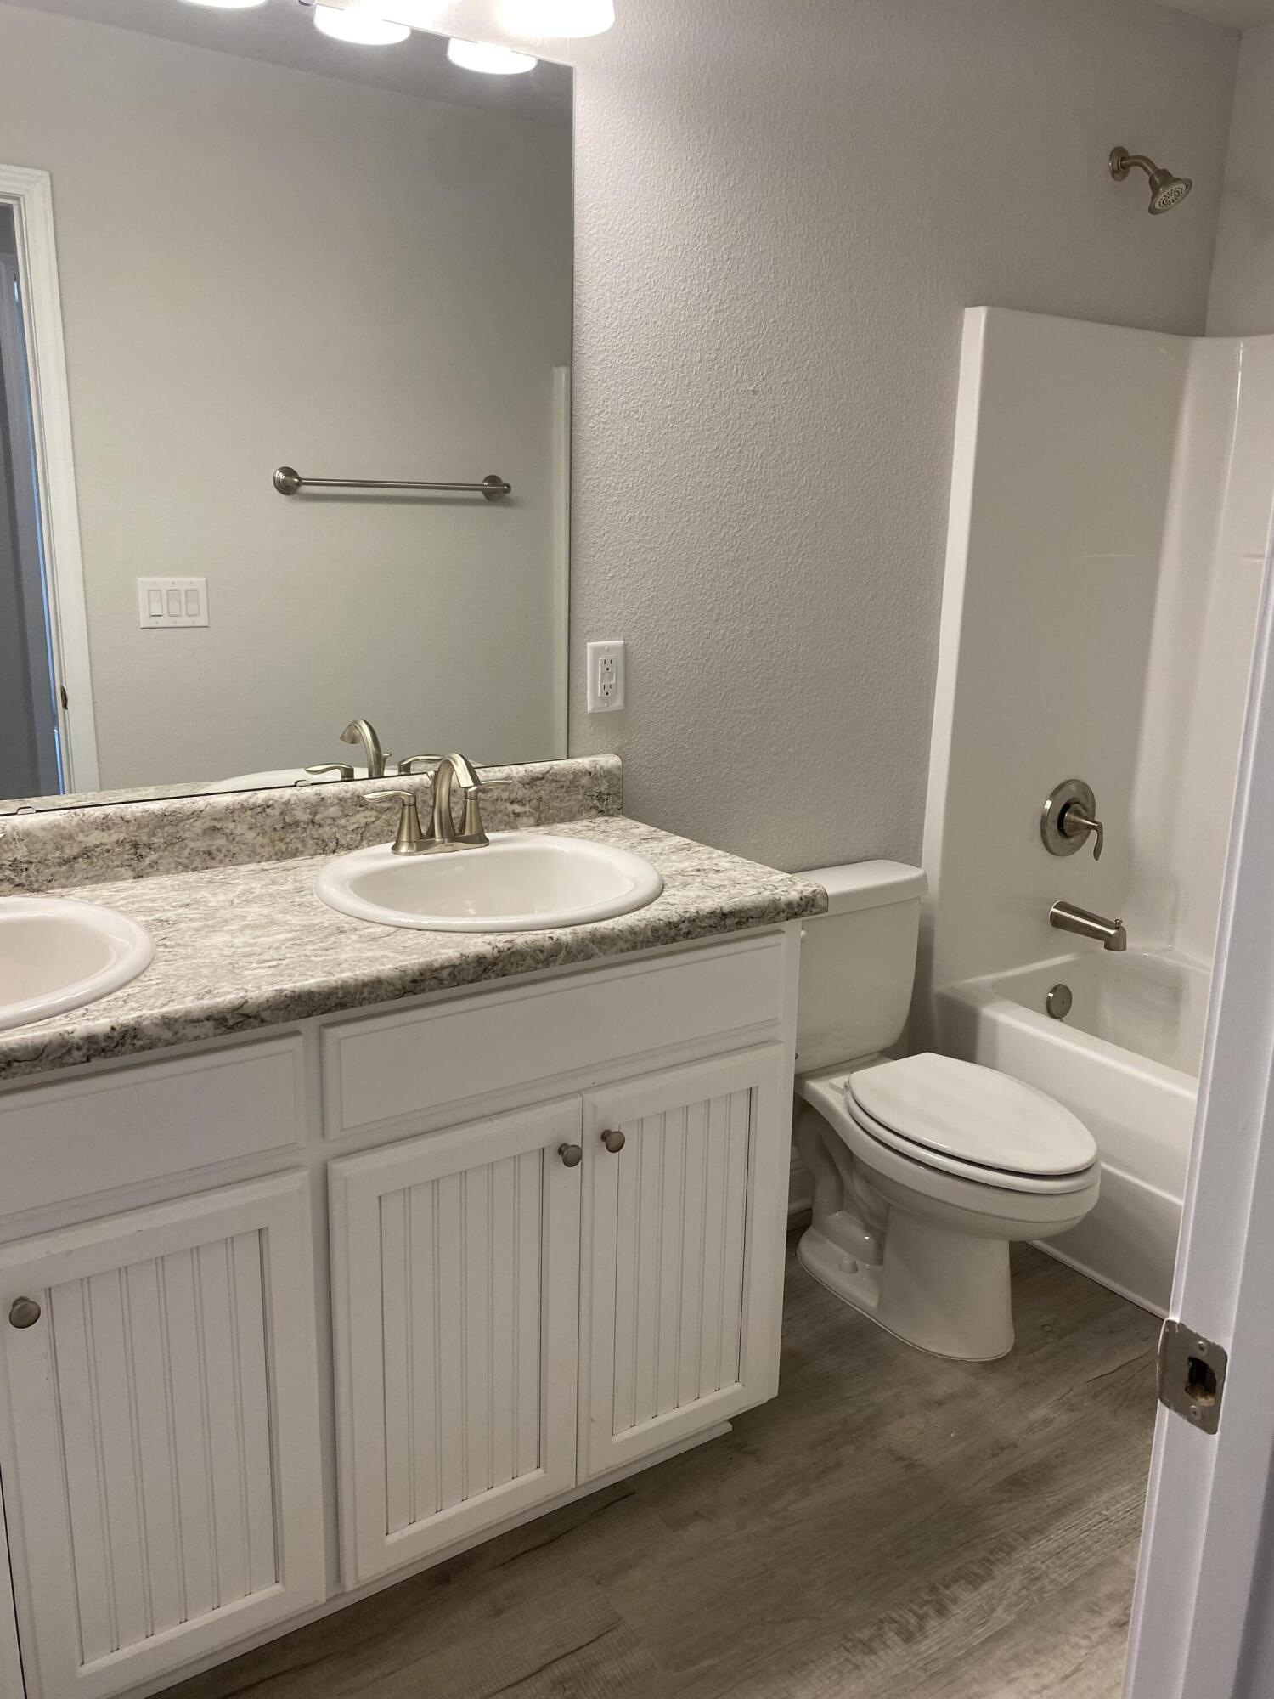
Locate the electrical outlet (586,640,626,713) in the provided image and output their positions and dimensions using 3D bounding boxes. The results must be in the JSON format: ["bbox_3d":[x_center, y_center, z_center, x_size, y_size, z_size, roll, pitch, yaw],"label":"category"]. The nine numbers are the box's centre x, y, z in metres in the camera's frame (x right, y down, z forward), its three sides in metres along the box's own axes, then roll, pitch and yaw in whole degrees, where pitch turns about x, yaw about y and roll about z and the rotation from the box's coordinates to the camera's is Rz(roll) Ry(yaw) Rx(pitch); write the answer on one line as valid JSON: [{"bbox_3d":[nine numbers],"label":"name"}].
[{"bbox_3d":[-0.049,-0.287,2.123,0.071,0.115,0.008,-8,17,-33],"label":"electrical outlet"}]

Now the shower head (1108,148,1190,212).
[{"bbox_3d":[1.004,-1.309,2.486,0.088,0.143,0.168,-8,17,-33],"label":"shower head"}]

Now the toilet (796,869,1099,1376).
[{"bbox_3d":[0.503,0.473,2.260,0.428,0.744,0.695,-8,17,-33],"label":"toilet"}]

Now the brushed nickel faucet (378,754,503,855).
[{"bbox_3d":[-0.262,-0.066,1.821,0.239,0.147,0.140,-8,17,-33],"label":"brushed nickel faucet"}]

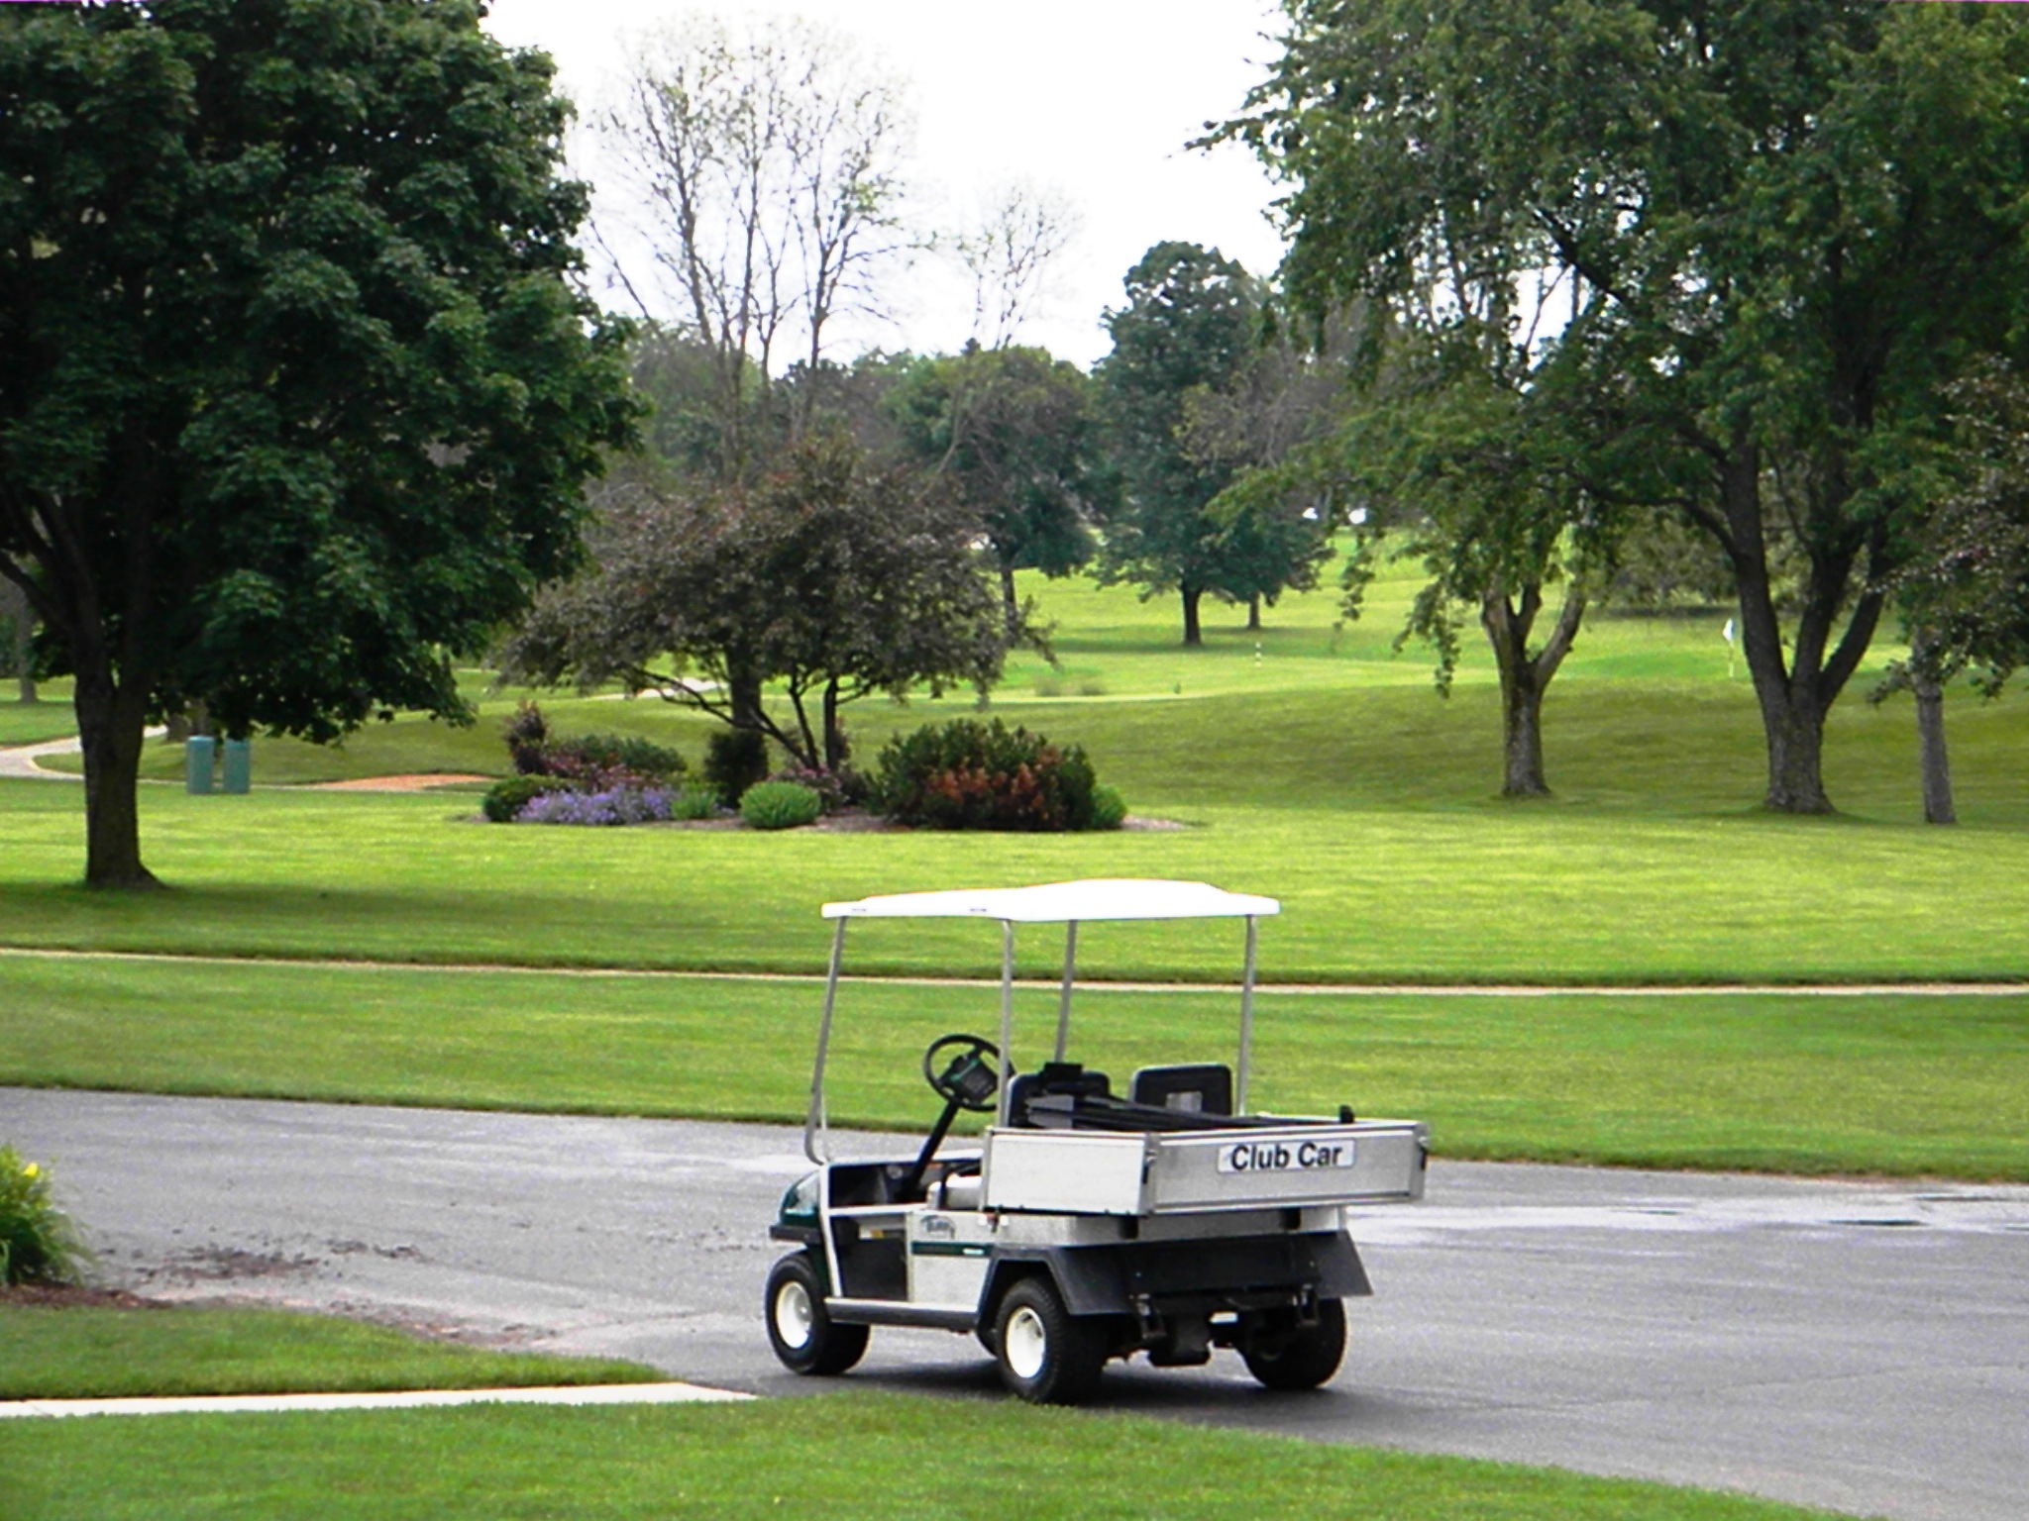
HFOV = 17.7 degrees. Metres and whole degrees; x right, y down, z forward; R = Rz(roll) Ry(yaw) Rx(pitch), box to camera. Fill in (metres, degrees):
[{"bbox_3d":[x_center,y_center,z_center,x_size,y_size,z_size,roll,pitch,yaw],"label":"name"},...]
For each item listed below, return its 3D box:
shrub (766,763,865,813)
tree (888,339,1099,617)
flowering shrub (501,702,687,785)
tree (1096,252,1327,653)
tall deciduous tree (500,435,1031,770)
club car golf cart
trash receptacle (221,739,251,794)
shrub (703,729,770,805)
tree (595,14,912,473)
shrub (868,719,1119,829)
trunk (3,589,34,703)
[{"bbox_3d":[-2.835,0.403,92.000,1.435,0.740,1.200,0,0,0],"label":"shrub"},{"bbox_3d":[-0.722,-9.360,228.000,7.499,10.443,7.499,0,0,0],"label":"tree"},{"bbox_3d":[-6.069,-0.183,94.000,2.679,1.305,1.700,0,0,0],"label":"flowering shrub"},{"bbox_3d":[6.680,-10.790,222.000,7.789,13.738,7.500,0,0,0],"label":"tree"},{"bbox_3d":[-3.535,-2.039,93.000,7.636,5.234,6.800,0,0,0],"label":"tall deciduous tree"},{"bbox_3d":[0.230,1.390,24.314,1.260,1.900,2.690,0,-1,-34],"label":"club car golf cart"},{"bbox_3d":[-13.743,0.091,115.000,0.500,1.023,0.500,0,0,0],"label":"trash receptacle"},{"bbox_3d":[-3.976,0.102,93.000,0.952,1.088,0.952,0,0,0],"label":"shrub"},{"bbox_3d":[-5.210,-7.538,130.000,6.335,14.791,6.200,0,0,0],"label":"tree"},{"bbox_3d":[-0.321,0.200,91.000,3.370,1.574,2.300,0,0,0],"label":"shrub"},{"bbox_3d":[-25.990,-3.003,170.000,0.650,2.982,0.600,0,0,0],"label":"trunk"}]

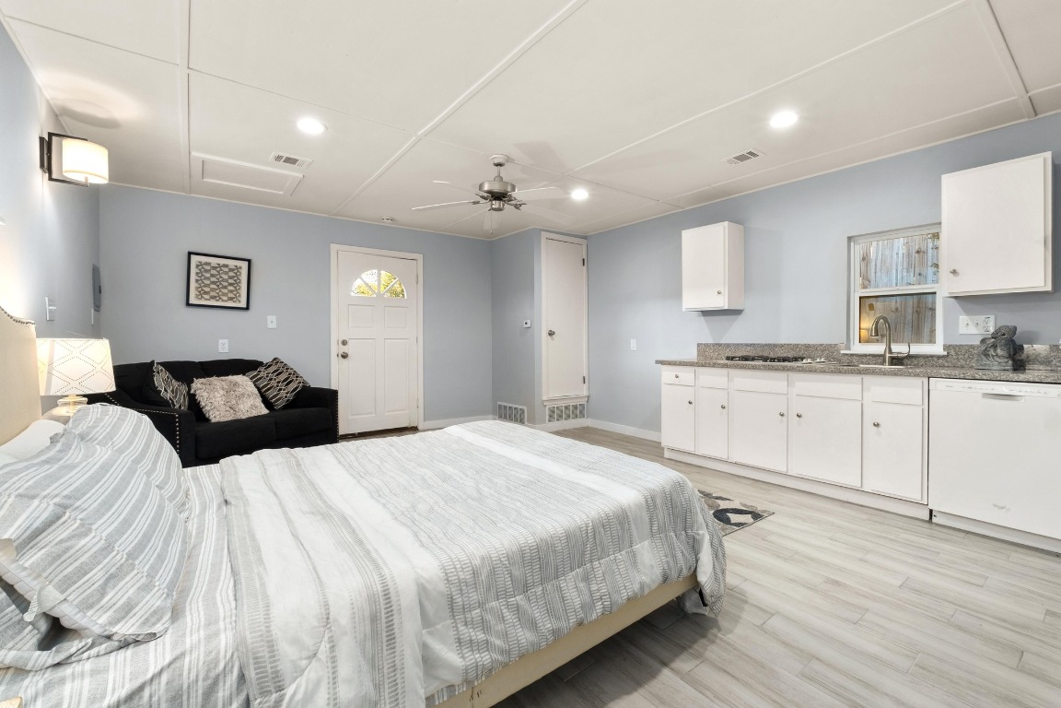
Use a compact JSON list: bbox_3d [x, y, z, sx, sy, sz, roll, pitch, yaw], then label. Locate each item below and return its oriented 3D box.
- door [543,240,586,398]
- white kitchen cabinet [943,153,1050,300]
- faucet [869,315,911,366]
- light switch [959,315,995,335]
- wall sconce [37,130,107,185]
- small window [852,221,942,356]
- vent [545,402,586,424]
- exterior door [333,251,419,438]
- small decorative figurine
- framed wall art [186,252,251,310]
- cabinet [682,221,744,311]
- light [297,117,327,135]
[{"bbox_3d":[0.424,-0.440,5.442,0.655,1.940,0.050,-1,2,-37],"label":"door"},{"bbox_3d":[2.814,-0.730,2.667,0.310,0.757,0.450,-1,2,-37],"label":"white kitchen cabinet"},{"bbox_3d":[2.487,-0.088,3.052,0.260,0.350,0.165,-2,2,-34],"label":"faucet"},{"bbox_3d":[2.873,-0.184,2.847,0.015,0.116,0.163,-1,2,-37],"label":"light switch"},{"bbox_3d":[-2.401,-1.016,2.341,0.245,0.240,0.170,-2,2,-38],"label":"wall sconce"},{"bbox_3d":[2.661,-0.460,3.244,0.080,0.890,0.570,-2,2,-38],"label":"small window"},{"bbox_3d":[0.450,0.730,5.470,0.654,0.210,0.030,-1,2,-37],"label":"vent"},{"bbox_3d":[-1.766,-0.123,5.173,0.920,2.040,0.050,-1,2,-37],"label":"exterior door"},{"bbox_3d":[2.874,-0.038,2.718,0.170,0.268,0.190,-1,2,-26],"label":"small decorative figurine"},{"bbox_3d":[-2.867,-0.663,4.086,0.485,0.482,0.030,-2,2,-38],"label":"framed wall art"},{"bbox_3d":[1.701,-0.785,4.134,0.310,0.760,0.452,-1,2,-37],"label":"cabinet"},{"bbox_3d":[-1.339,-1.393,2.706,0.170,0.030,0.170,-2,2,-38],"label":"light"}]

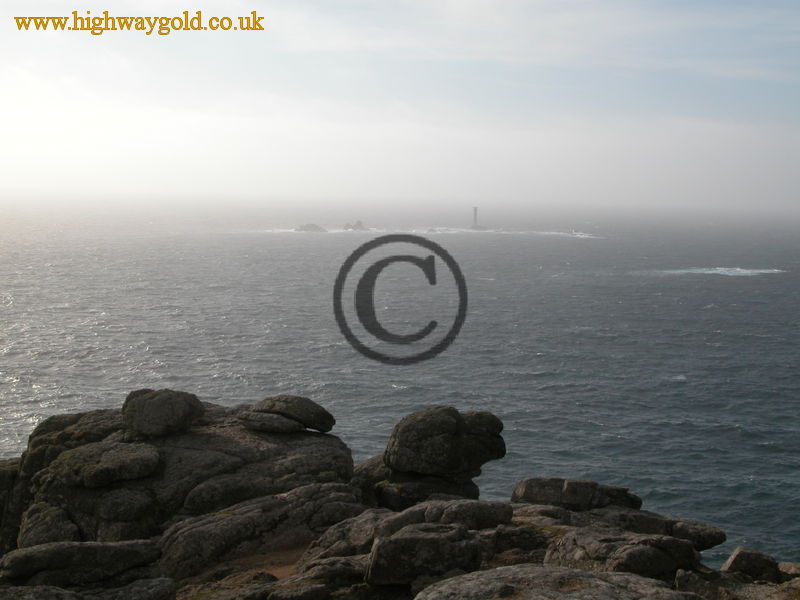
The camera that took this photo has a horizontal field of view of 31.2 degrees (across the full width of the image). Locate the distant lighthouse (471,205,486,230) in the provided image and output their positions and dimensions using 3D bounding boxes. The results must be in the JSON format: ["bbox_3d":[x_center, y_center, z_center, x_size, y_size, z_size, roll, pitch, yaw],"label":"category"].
[{"bbox_3d":[116.800,-126.200,2200.000,12.000,34.000,12.000,1,4,3],"label":"distant lighthouse"}]

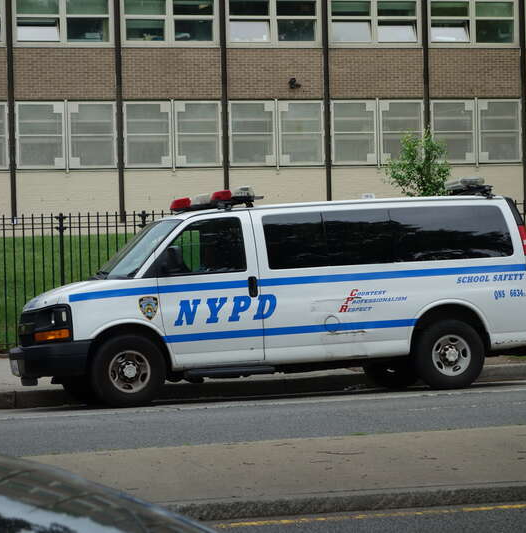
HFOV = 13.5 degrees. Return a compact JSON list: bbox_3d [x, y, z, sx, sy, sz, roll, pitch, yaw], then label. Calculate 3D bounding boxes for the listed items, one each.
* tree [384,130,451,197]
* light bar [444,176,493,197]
[{"bbox_3d":[1.903,-0.228,25.976,0.820,2.750,0.820,-1,1,-16],"label":"tree"},{"bbox_3d":[2.236,-0.871,24.266,0.260,0.180,1.050,-2,-1,-16],"label":"light bar"}]

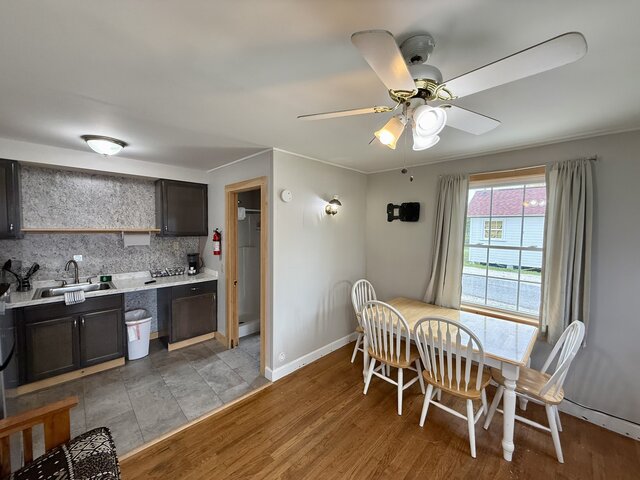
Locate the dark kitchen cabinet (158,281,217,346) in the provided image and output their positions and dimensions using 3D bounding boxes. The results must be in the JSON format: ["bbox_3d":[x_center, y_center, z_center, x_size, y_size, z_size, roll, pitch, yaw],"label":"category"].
[{"bbox_3d":[-1.903,1.004,3.728,0.600,0.870,0.620,-2,4,-44],"label":"dark kitchen cabinet"}]

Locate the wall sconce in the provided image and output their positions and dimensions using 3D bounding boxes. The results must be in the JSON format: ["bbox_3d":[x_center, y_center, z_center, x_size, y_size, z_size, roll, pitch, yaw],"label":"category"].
[{"bbox_3d":[0.173,-0.422,3.146,0.160,0.235,0.200,-2,4,-44],"label":"wall sconce"}]

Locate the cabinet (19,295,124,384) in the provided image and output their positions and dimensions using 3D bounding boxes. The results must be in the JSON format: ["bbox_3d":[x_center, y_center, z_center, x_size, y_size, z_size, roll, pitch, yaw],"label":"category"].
[{"bbox_3d":[-2.740,1.032,2.908,0.800,0.870,0.620,-2,4,-44],"label":"cabinet"}]

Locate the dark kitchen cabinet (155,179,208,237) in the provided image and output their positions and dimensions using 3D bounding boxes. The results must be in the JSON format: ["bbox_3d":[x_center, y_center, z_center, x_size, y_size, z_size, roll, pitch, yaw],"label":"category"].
[{"bbox_3d":[-1.992,-0.431,3.769,0.600,0.765,0.320,-2,4,-44],"label":"dark kitchen cabinet"}]

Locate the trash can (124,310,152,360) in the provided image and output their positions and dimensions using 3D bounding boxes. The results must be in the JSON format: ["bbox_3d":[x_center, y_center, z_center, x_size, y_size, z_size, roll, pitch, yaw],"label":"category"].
[{"bbox_3d":[-2.292,1.197,3.246,0.285,0.520,0.390,-2,4,-44],"label":"trash can"}]

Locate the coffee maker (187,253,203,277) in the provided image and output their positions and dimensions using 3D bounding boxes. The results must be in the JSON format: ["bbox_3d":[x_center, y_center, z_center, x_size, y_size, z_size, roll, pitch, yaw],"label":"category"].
[{"bbox_3d":[-1.854,0.362,3.856,0.170,0.305,0.220,0,3,-18],"label":"coffee maker"}]

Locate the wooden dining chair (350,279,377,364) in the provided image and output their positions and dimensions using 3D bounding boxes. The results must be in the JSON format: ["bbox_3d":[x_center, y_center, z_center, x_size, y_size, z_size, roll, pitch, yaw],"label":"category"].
[{"bbox_3d":[0.704,1.015,3.153,0.540,0.975,0.460,3,4,40],"label":"wooden dining chair"}]

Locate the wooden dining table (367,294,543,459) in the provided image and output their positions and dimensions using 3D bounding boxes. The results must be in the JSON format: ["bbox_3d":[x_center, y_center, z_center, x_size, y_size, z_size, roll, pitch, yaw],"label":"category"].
[{"bbox_3d":[1.176,1.161,2.556,0.925,0.754,1.410,-2,4,-44],"label":"wooden dining table"}]

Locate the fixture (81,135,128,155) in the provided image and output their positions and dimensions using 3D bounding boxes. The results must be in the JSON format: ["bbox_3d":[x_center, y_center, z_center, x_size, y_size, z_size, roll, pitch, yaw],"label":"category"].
[{"bbox_3d":[-2.027,-0.868,2.445,0.345,0.135,0.345,-2,4,-44],"label":"fixture"}]

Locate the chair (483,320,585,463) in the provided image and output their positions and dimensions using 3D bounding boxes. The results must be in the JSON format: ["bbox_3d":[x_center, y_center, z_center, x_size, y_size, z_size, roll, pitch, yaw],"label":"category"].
[{"bbox_3d":[1.737,1.081,2.087,0.540,0.975,0.460,3,4,42],"label":"chair"}]

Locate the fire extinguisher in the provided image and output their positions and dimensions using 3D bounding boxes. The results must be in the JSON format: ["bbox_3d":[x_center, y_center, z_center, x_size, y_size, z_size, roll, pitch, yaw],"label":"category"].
[{"bbox_3d":[-1.384,0.032,3.504,0.120,0.375,0.120,-2,4,-44],"label":"fire extinguisher"}]

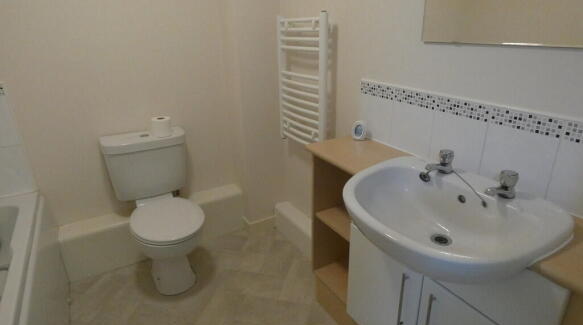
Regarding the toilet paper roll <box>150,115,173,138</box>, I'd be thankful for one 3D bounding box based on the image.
[{"bbox_3d":[-0.769,-0.215,1.996,0.106,0.097,0.106,-13,25,-27],"label":"toilet paper roll"}]

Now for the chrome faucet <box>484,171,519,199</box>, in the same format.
[{"bbox_3d":[0.571,0.068,0.910,0.117,0.081,0.055,-13,25,-27],"label":"chrome faucet"}]

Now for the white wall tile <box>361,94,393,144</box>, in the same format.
[{"bbox_3d":[0.368,-0.188,1.471,0.010,0.193,0.197,-13,25,-27],"label":"white wall tile"}]

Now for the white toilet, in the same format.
[{"bbox_3d":[-0.731,0.287,1.929,0.462,0.778,0.721,-13,25,-27],"label":"white toilet"}]

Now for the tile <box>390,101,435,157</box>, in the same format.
[{"bbox_3d":[0.466,-0.126,1.309,0.010,0.193,0.203,-13,25,-27],"label":"tile"}]

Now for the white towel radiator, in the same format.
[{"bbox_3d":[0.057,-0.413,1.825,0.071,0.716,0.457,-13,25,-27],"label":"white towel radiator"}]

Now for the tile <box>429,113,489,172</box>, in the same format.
[{"bbox_3d":[0.564,-0.063,1.147,0.010,0.193,0.196,-13,25,-27],"label":"tile"}]

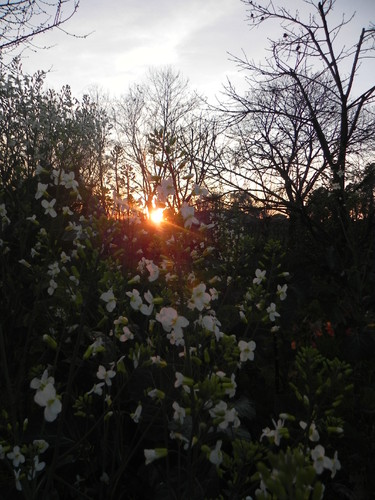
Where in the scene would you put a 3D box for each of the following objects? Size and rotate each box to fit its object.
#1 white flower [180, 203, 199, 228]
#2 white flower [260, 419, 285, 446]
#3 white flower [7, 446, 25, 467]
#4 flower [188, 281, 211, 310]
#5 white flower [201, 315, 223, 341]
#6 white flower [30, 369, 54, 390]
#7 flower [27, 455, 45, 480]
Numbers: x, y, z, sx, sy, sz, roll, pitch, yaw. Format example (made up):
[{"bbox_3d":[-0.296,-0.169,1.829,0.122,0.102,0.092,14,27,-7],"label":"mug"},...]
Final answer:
[{"bbox_3d":[0.002,-0.038,0.419,0.025,0.029,0.016,-2,5,-20],"label":"white flower"},{"bbox_3d":[0.091,0.196,0.403,0.022,0.029,0.026,-3,6,-30],"label":"white flower"},{"bbox_3d":[-0.243,0.292,0.531,0.026,0.029,0.013,0,5,-6],"label":"white flower"},{"bbox_3d":[0.013,0.050,0.403,0.025,0.029,0.015,-1,5,-9],"label":"flower"},{"bbox_3d":[0.027,0.086,0.419,0.026,0.029,0.017,-4,6,-38],"label":"white flower"},{"bbox_3d":[-0.162,0.147,0.419,0.027,0.028,0.016,1,5,12],"label":"white flower"},{"bbox_3d":[-0.170,0.243,0.419,0.016,0.029,0.025,4,6,41],"label":"flower"}]

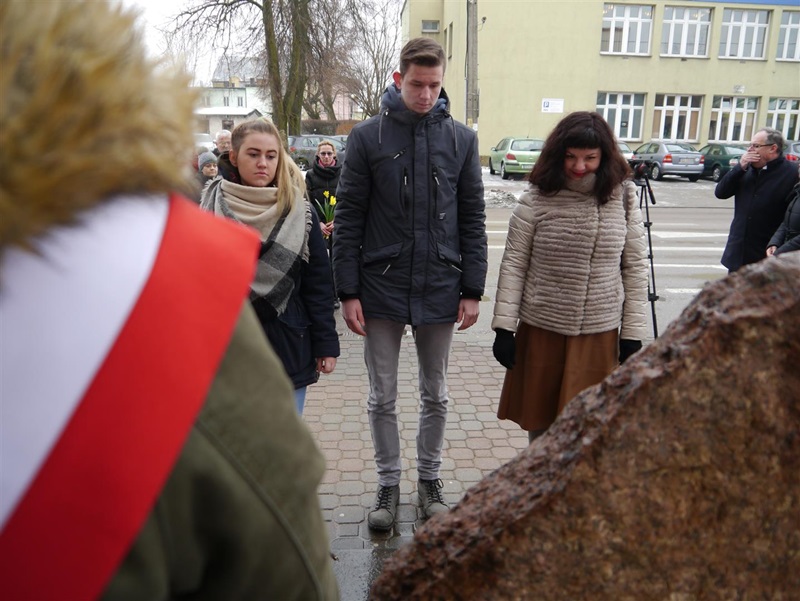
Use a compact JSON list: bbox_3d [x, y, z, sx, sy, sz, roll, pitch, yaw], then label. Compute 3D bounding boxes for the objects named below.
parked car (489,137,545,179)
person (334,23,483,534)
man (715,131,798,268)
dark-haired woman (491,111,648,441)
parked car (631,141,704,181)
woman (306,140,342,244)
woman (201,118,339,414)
[{"bbox_3d":[4.719,-5.569,25.354,1.750,1.510,4.200,1,13,-1],"label":"parked car"},{"bbox_3d":[0.041,-0.015,2.524,0.560,1.850,0.370,-1,13,-6],"label":"person"},{"bbox_3d":[2.530,-0.356,4.634,0.470,1.710,0.570,-7,15,-29],"label":"man"},{"bbox_3d":[0.662,0.086,2.608,0.560,1.630,0.400,1,13,0],"label":"dark-haired woman"},{"bbox_3d":[10.937,-5.689,26.563,1.720,1.430,4.250,1,13,1],"label":"parked car"},{"bbox_3d":[-0.700,-0.754,6.298,0.470,1.630,0.380,-1,13,-7],"label":"woman"},{"bbox_3d":[-0.491,0.117,2.475,0.510,1.600,0.380,-3,14,-16],"label":"woman"}]

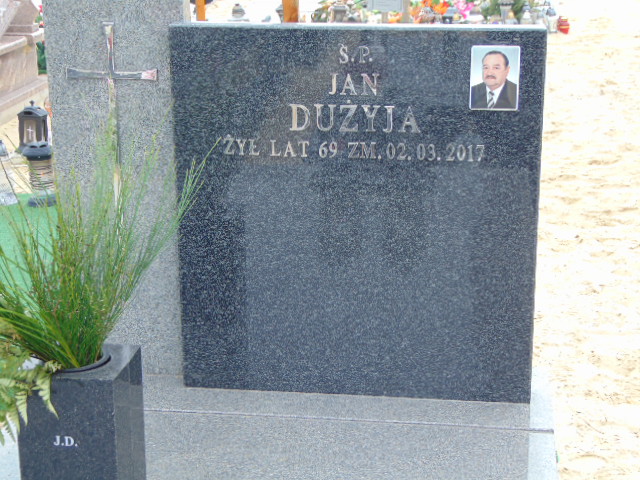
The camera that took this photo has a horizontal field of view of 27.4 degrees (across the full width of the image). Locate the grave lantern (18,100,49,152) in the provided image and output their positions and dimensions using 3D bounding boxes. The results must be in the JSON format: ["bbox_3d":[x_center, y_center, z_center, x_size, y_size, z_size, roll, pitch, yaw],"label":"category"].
[{"bbox_3d":[-1.442,-0.570,6.570,0.137,0.257,0.137,1,15,6],"label":"grave lantern"}]

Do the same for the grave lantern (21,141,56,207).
[{"bbox_3d":[-1.210,-0.291,5.691,0.127,0.273,0.127,1,15,6],"label":"grave lantern"}]

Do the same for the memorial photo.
[{"bbox_3d":[0.328,-0.302,2.457,0.090,0.121,0.010,2,16,8],"label":"memorial photo"}]

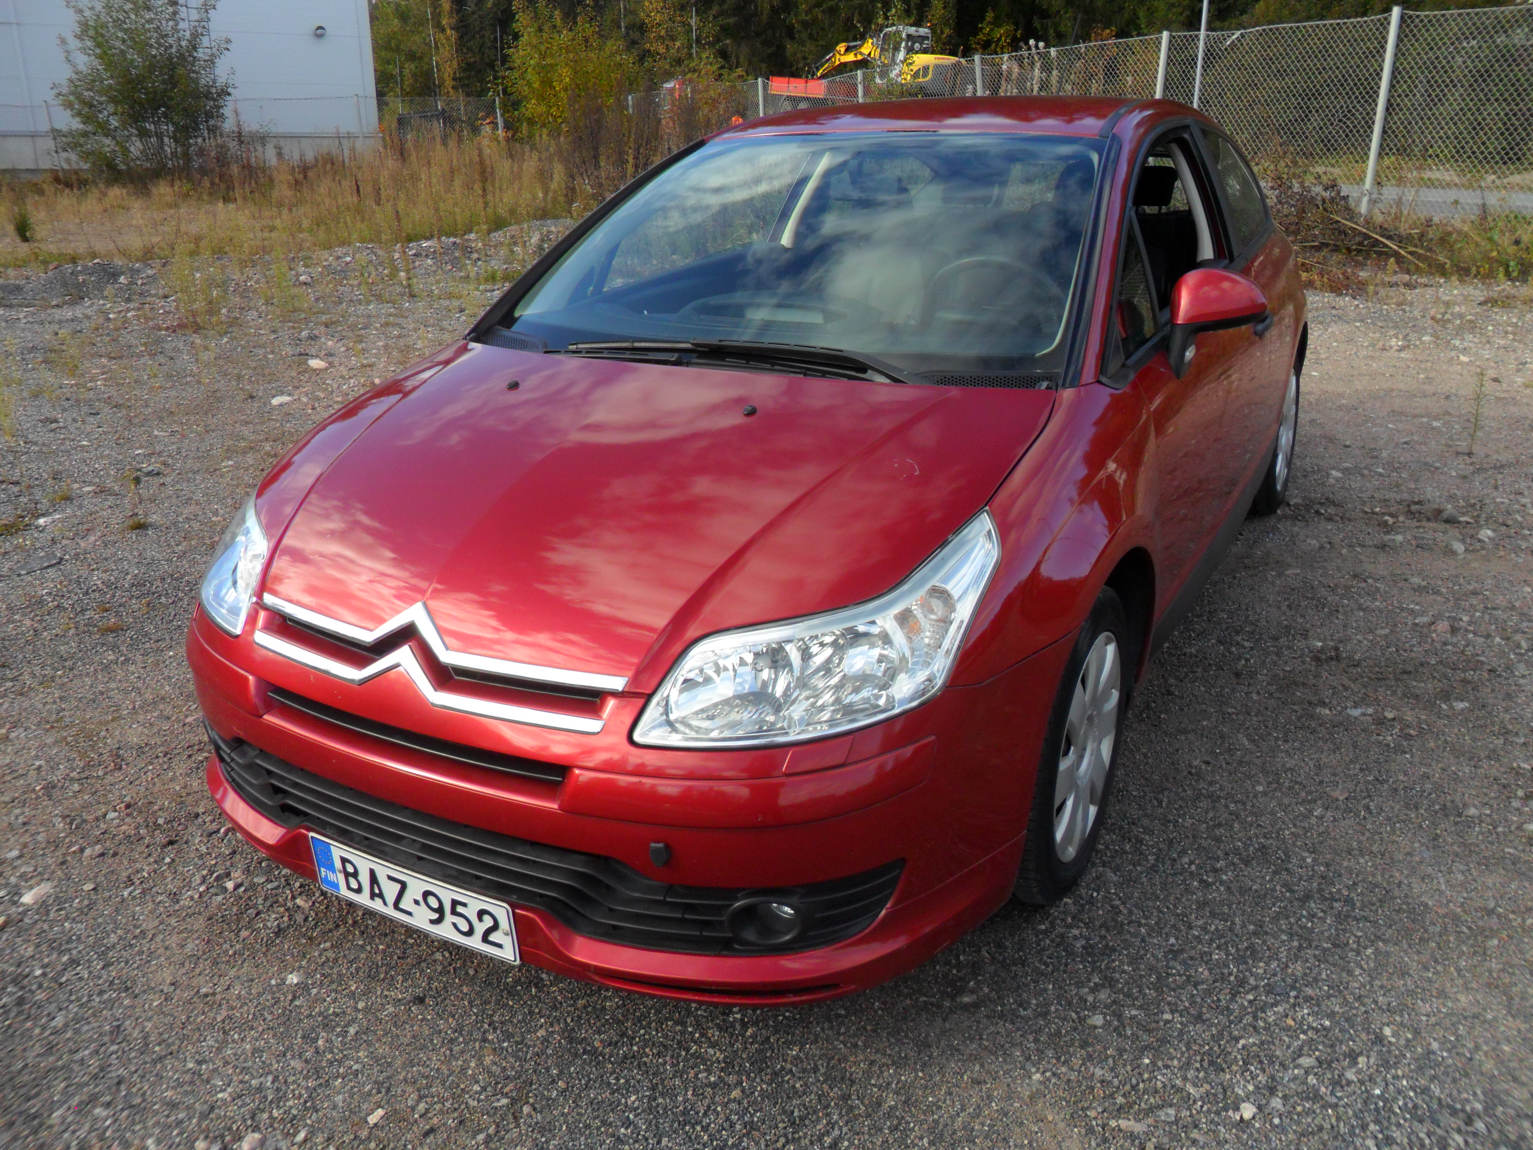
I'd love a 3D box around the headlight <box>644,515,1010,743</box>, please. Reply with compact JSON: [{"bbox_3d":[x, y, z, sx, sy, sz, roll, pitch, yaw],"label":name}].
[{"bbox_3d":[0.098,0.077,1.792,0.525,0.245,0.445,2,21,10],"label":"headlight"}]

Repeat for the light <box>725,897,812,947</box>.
[{"bbox_3d":[-0.003,0.516,1.783,0.128,0.090,0.080,6,22,19],"label":"light"}]

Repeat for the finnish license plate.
[{"bbox_3d":[-0.574,0.517,1.926,0.442,0.118,0.012,10,27,28],"label":"finnish license plate"}]

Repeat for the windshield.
[{"bbox_3d":[0.083,-0.754,2.722,1.390,0.130,1.016,10,51,28],"label":"windshield"}]

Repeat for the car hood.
[{"bbox_3d":[-0.320,-0.211,2.159,1.440,0.200,0.971,10,37,28],"label":"car hood"}]

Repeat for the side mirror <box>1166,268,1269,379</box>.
[{"bbox_3d":[0.904,-0.499,2.412,0.200,0.220,0.130,10,24,28],"label":"side mirror"}]

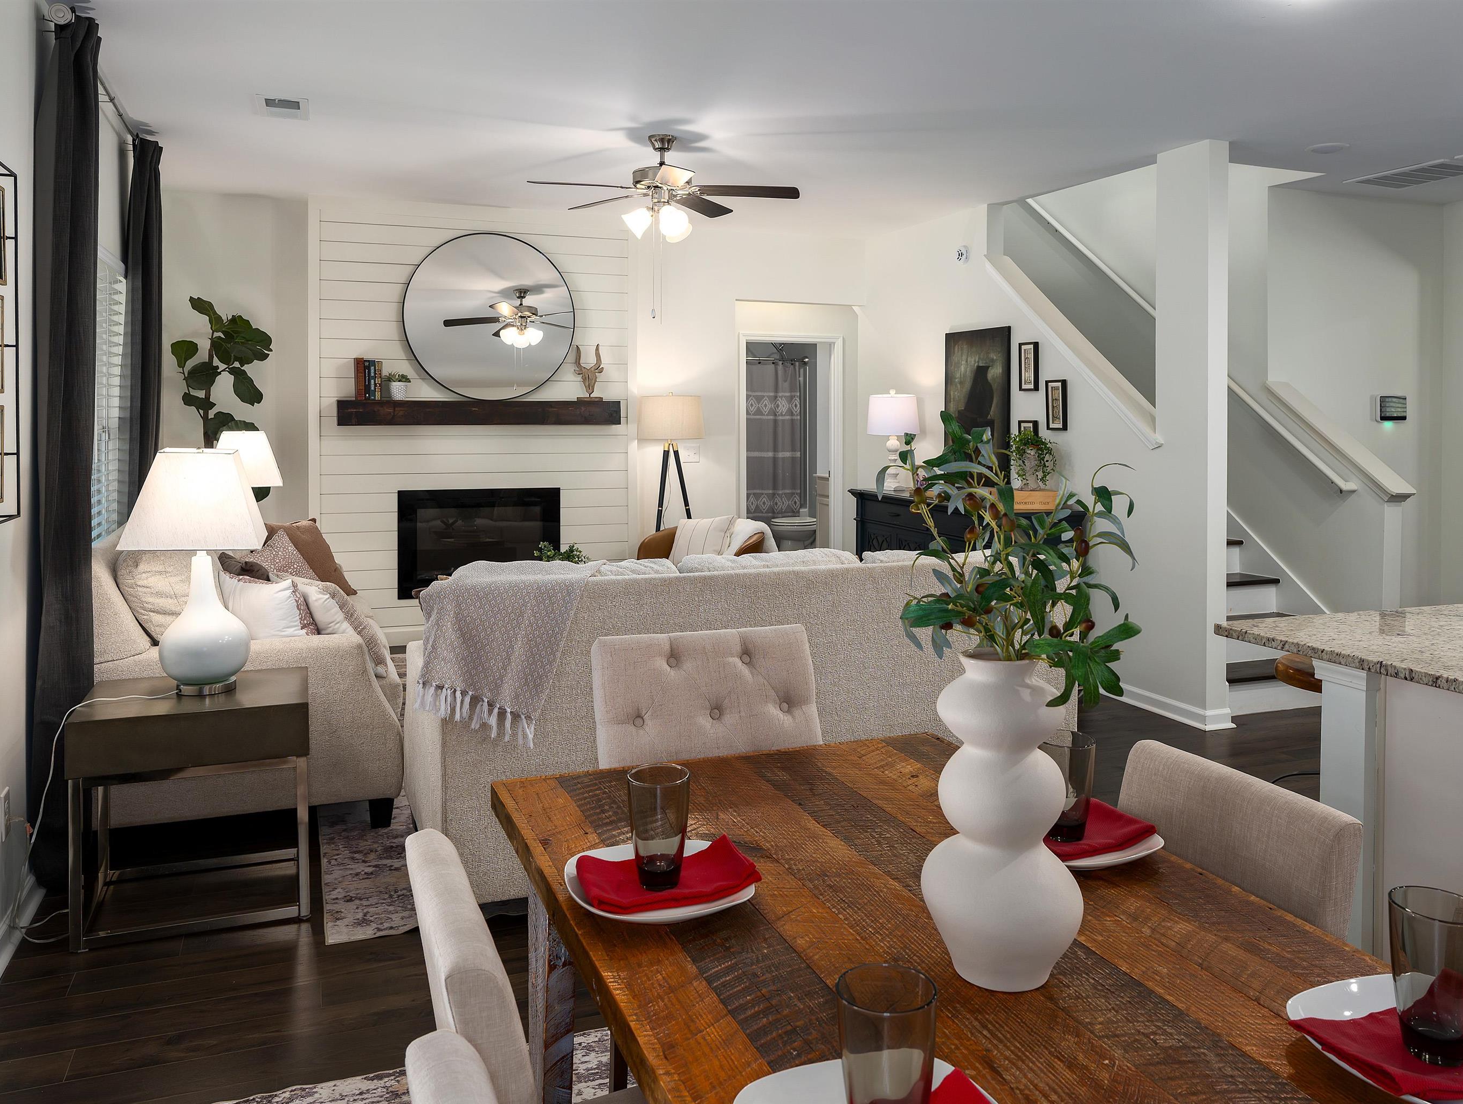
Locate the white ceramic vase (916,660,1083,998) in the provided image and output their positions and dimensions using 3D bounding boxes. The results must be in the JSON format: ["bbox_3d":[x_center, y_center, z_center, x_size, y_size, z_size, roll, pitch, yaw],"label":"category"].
[{"bbox_3d":[0.339,0.327,1.385,0.200,0.385,0.200,0,4,0],"label":"white ceramic vase"}]

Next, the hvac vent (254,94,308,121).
[{"bbox_3d":[-1.953,-1.937,4.819,0.205,0.025,0.345,-2,5,-20],"label":"hvac vent"}]

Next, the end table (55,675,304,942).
[{"bbox_3d":[-1.571,0.716,3.254,0.605,0.605,0.495,-2,5,-20],"label":"end table"}]

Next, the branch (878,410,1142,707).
[{"bbox_3d":[0.324,0.009,1.290,0.300,0.350,0.270,1,5,11],"label":"branch"}]

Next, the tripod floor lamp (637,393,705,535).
[{"bbox_3d":[-0.373,-0.203,7.000,0.460,1.600,0.440,-2,4,-21],"label":"tripod floor lamp"}]

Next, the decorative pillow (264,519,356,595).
[{"bbox_3d":[-2.150,0.038,5.450,0.480,0.470,0.150,-5,-28,-25],"label":"decorative pillow"}]

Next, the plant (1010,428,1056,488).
[{"bbox_3d":[1.622,-0.506,5.950,0.250,0.335,0.255,-1,4,-20],"label":"plant"}]

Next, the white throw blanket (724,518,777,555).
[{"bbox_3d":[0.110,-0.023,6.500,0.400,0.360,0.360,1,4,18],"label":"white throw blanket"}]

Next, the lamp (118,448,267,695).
[{"bbox_3d":[-1.639,0.052,3.390,0.380,0.735,0.380,-2,4,-21],"label":"lamp"}]

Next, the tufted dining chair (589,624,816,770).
[{"bbox_3d":[0.027,0.670,2.133,0.510,0.950,0.620,-2,5,-20],"label":"tufted dining chair"}]

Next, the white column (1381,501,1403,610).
[{"bbox_3d":[3.317,0.252,5.589,0.130,1.040,0.130,-2,4,-21],"label":"white column"}]

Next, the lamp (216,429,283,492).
[{"bbox_3d":[-2.604,-0.255,5.900,0.380,0.735,0.380,-2,4,-21],"label":"lamp"}]

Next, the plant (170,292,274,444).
[{"bbox_3d":[-2.814,-0.360,6.100,0.540,2.080,0.500,-2,4,-21],"label":"plant"}]

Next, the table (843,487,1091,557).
[{"bbox_3d":[1.344,0.160,6.680,0.450,0.960,1.920,-1,4,-20],"label":"table"}]

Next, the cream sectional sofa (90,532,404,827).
[{"bbox_3d":[-1.987,0.390,4.700,1.020,0.980,2.100,-1,4,-20],"label":"cream sectional sofa"}]

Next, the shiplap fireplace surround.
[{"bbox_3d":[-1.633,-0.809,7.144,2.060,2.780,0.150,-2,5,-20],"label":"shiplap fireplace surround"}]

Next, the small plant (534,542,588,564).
[{"bbox_3d":[-0.802,0.119,5.200,0.270,0.340,0.260,-2,4,-21],"label":"small plant"}]

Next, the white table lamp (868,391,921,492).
[{"bbox_3d":[1.084,-0.748,7.370,0.355,0.685,0.355,0,4,0],"label":"white table lamp"}]

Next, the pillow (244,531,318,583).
[{"bbox_3d":[-2.175,0.129,5.250,0.420,0.420,0.140,-14,-20,-25],"label":"pillow"}]

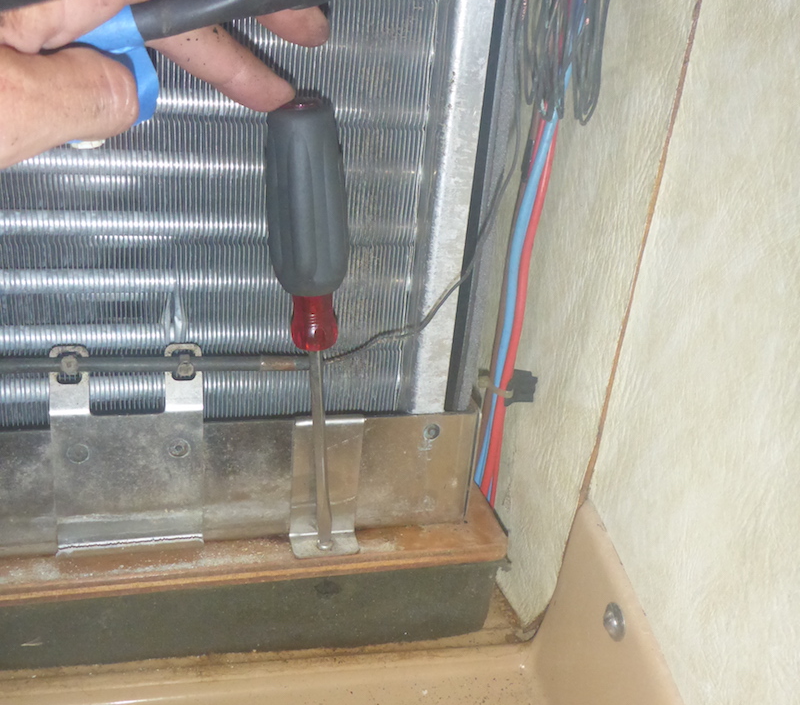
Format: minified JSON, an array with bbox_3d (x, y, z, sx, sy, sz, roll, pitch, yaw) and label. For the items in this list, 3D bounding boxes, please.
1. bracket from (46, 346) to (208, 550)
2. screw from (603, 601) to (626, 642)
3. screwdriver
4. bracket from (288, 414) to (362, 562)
[{"bbox_3d":[-0.119,0.044,0.380,0.063,0.097,0.021,-1,26,-14],"label":"bracket"},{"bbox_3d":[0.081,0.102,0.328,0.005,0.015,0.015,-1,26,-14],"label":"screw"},{"bbox_3d":[-0.036,0.000,0.362,0.032,0.206,0.032,-6,27,-12],"label":"screwdriver"},{"bbox_3d":[-0.033,0.063,0.398,0.032,0.066,0.019,-1,26,-14],"label":"bracket"}]

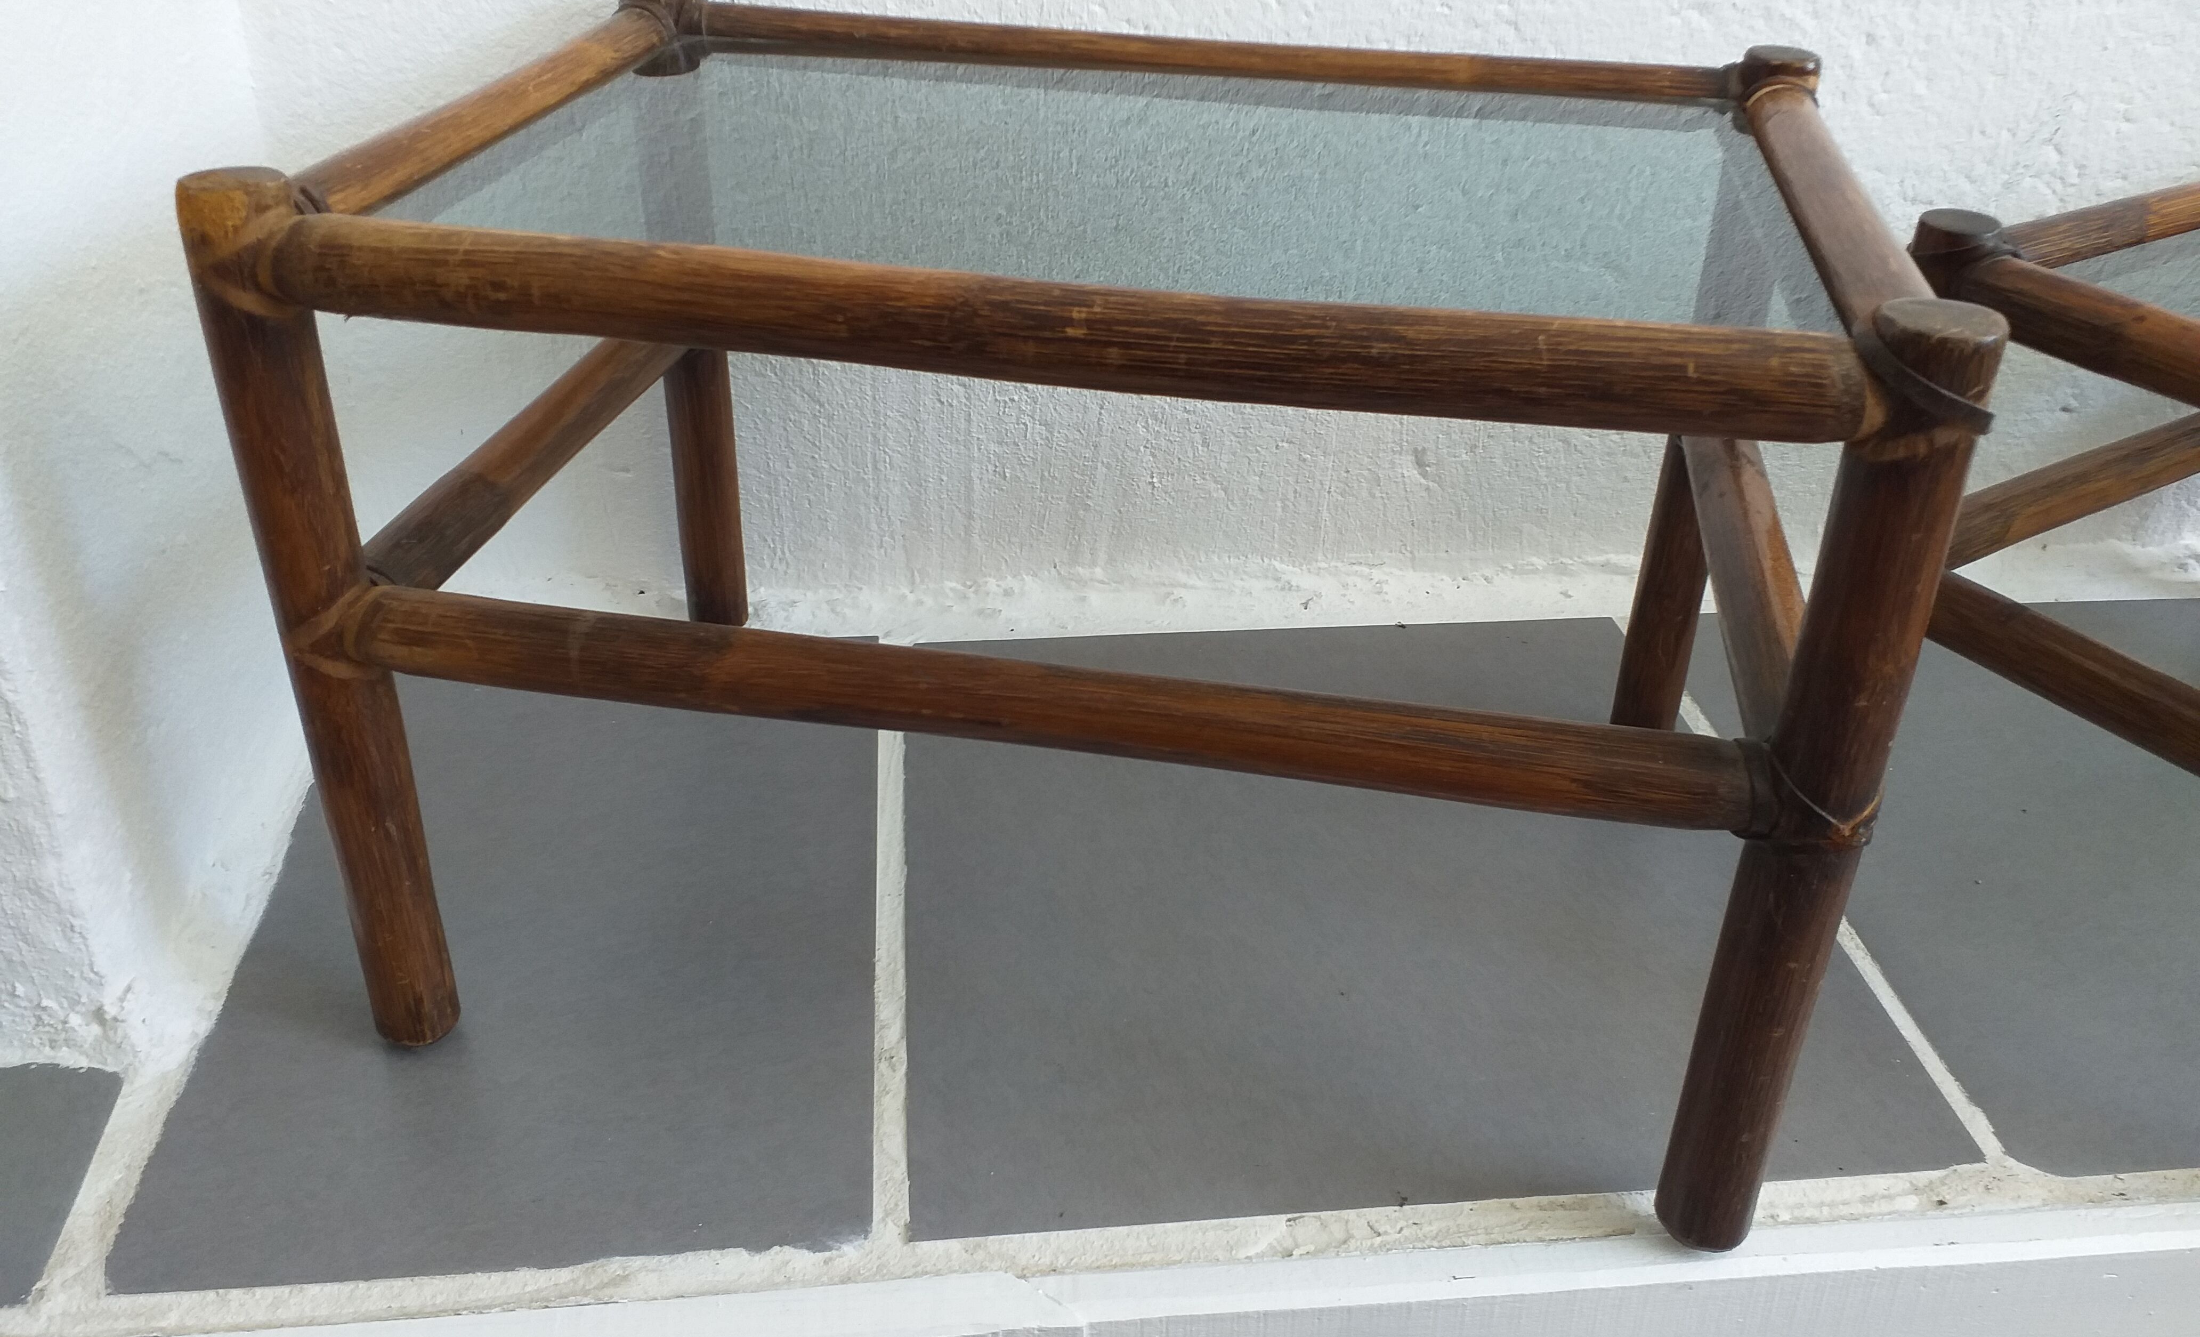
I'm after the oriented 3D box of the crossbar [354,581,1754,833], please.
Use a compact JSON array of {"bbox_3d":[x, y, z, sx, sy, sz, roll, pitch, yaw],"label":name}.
[{"bbox_3d":[-0.032,0.014,0.641,0.535,0.032,0.032,6,33,9],"label":"crossbar"}]

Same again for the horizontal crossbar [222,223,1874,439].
[{"bbox_3d":[-0.029,-0.114,0.565,0.527,0.033,0.033,6,33,9],"label":"horizontal crossbar"}]

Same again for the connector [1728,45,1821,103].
[{"bbox_3d":[0.315,-0.273,0.811,0.041,0.033,0.041,7,33,9],"label":"connector"}]

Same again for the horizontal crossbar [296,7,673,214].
[{"bbox_3d":[-0.265,-0.239,0.756,0.030,0.030,0.321,7,33,9],"label":"horizontal crossbar"}]

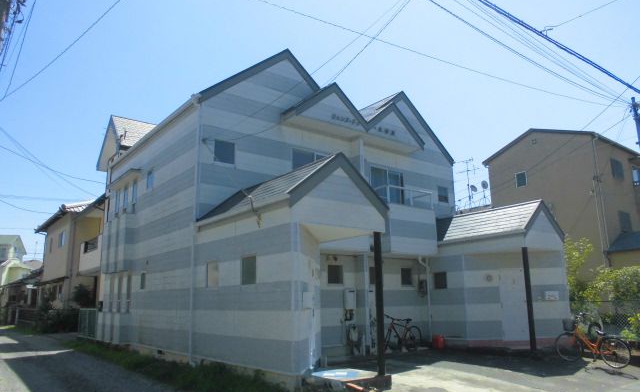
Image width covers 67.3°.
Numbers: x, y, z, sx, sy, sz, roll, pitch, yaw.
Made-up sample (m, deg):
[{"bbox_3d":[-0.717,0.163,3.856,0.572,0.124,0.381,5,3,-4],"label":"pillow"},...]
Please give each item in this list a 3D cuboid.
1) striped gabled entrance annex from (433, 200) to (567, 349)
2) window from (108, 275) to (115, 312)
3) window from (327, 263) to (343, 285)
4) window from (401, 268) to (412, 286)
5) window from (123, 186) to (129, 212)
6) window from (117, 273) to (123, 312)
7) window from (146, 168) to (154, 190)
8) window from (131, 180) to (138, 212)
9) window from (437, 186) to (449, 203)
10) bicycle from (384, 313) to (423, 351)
[{"bbox_3d":[4.942,2.304,13.925,2.200,3.850,3.500,9,-16,-38],"label":"striped gabled entrance annex"},{"bbox_3d":[-6.445,3.013,14.887,0.100,1.120,0.420,9,-16,-38],"label":"window"},{"bbox_3d":[0.397,2.066,12.590,0.520,0.520,0.100,9,-15,-37],"label":"window"},{"bbox_3d":[2.560,2.399,14.256,0.500,0.520,0.100,9,-15,-37],"label":"window"},{"bbox_3d":[-6.088,0.084,15.066,0.100,0.800,0.430,9,-15,-37],"label":"window"},{"bbox_3d":[-5.923,2.885,14.251,0.100,1.120,0.420,9,-16,-38],"label":"window"},{"bbox_3d":[-4.731,-0.465,13.414,0.100,0.560,0.490,9,-15,-37],"label":"window"},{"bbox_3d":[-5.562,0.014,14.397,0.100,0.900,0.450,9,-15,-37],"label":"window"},{"bbox_3d":[4.221,-0.034,16.468,0.550,0.550,0.100,9,-16,-38],"label":"window"},{"bbox_3d":[2.092,3.749,13.091,1.680,1.000,0.580,9,-15,-37],"label":"bicycle"}]

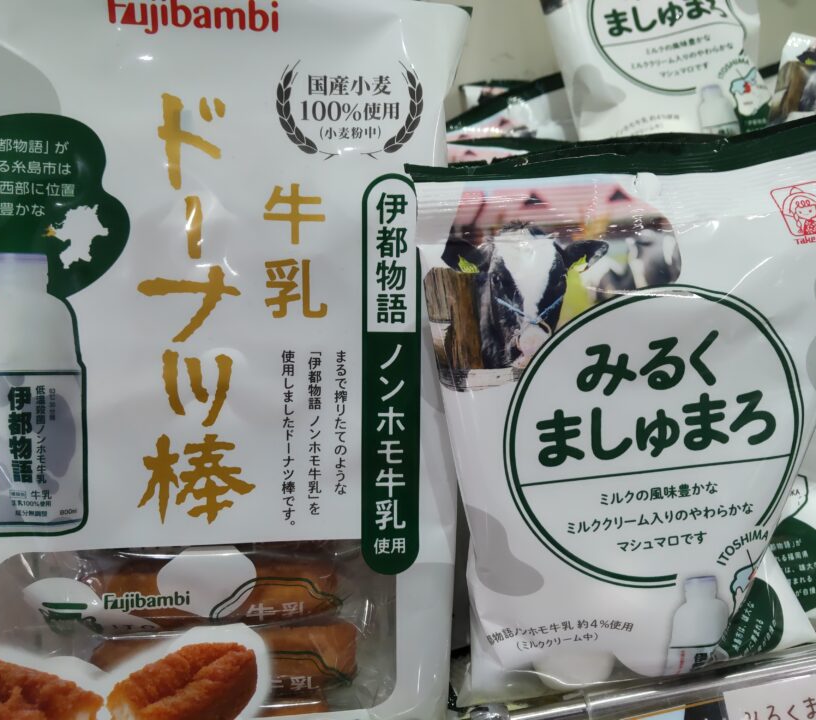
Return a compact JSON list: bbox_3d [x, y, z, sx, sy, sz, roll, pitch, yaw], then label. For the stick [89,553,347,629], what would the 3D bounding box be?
[{"bbox_3d":[-0.067,0.081,0.235,0.086,0.020,0.020,-3,2,-3],"label":"stick"}]

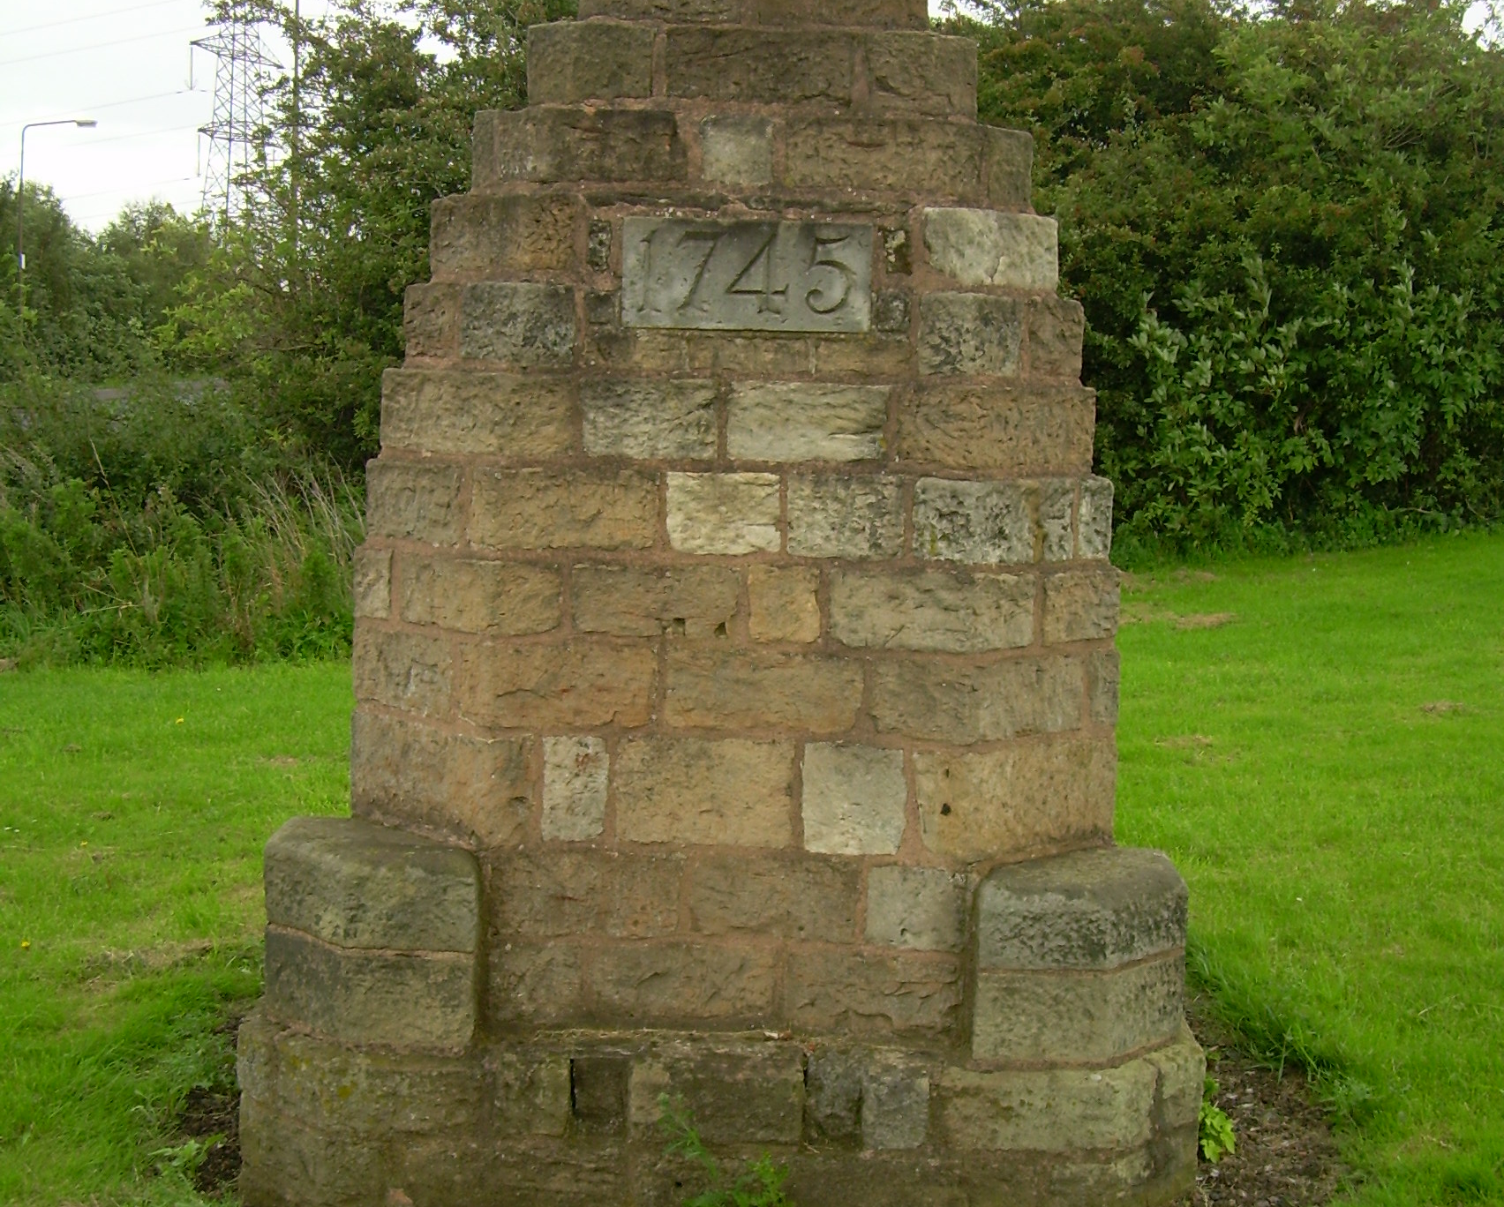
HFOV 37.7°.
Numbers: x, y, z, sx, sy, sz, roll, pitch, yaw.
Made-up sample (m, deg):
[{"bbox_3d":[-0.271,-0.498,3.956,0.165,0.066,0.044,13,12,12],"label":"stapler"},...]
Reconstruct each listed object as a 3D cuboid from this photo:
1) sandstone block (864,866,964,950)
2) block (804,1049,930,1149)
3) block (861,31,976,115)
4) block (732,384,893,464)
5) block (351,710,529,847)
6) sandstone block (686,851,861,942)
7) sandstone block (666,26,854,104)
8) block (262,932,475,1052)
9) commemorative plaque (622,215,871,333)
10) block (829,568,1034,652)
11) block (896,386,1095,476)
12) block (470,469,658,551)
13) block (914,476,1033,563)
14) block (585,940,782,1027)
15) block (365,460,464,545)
[{"bbox_3d":[0.310,0.576,4.281,0.192,0.165,0.140,2,6,0],"label":"sandstone block"},{"bbox_3d":[0.214,0.912,4.164,0.232,0.191,0.160,2,6,0],"label":"block"},{"bbox_3d":[0.351,-1.112,4.683,0.230,0.161,0.200,2,5,0],"label":"block"},{"bbox_3d":[0.106,-0.350,4.245,0.303,0.142,0.150,2,6,0],"label":"block"},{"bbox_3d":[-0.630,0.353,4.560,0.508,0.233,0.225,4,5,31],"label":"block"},{"bbox_3d":[0.044,0.596,4.611,0.359,0.185,0.200,2,4,0],"label":"sandstone block"},{"bbox_3d":[0.017,-1.069,4.446,0.368,0.145,0.200,2,4,1],"label":"sandstone block"},{"bbox_3d":[-0.728,0.720,4.213,0.429,0.194,0.250,2,6,0],"label":"block"},{"bbox_3d":[-0.009,-0.676,4.544,0.509,0.224,0.090,2,5,0],"label":"commemorative plaque"},{"bbox_3d":[0.376,0.009,4.590,0.435,0.166,0.240,2,4,0],"label":"block"},{"bbox_3d":[0.469,-0.339,4.280,0.395,0.165,0.220,2,6,0],"label":"block"},{"bbox_3d":[-0.380,-0.199,4.570,0.377,0.158,0.200,2,5,0],"label":"block"},{"bbox_3d":[0.418,-0.162,4.243,0.228,0.163,0.160,2,6,0],"label":"block"},{"bbox_3d":[-0.129,0.724,4.292,0.369,0.171,0.150,2,6,0],"label":"block"},{"bbox_3d":[-0.623,-0.207,4.558,0.180,0.168,0.336,-3,6,-44],"label":"block"}]

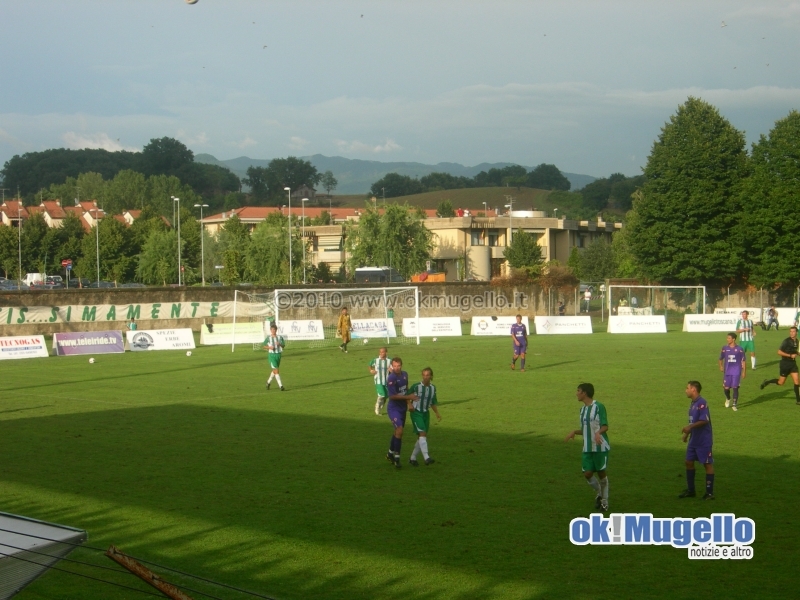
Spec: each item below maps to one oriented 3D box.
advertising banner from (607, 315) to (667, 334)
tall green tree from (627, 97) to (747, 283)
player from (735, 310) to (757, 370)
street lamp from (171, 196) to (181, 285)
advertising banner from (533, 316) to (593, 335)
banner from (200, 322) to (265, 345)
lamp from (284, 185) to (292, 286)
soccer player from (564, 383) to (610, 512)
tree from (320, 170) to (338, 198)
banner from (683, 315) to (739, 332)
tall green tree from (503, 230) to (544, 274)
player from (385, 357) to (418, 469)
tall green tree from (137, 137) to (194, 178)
[{"bbox_3d":[11.572,1.165,81.035,2.800,0.890,0.600,-1,1,-9],"label":"advertising banner"},{"bbox_3d":[21.106,-7.418,122.155,8.800,15.009,8.600,-1,1,0],"label":"tall green tree"},{"bbox_3d":[10.879,1.258,52.260,0.600,1.820,0.500,0,1,18],"label":"player"},{"bbox_3d":[-18.910,-4.370,142.073,0.600,8.587,0.250,-1,1,22],"label":"street lamp"},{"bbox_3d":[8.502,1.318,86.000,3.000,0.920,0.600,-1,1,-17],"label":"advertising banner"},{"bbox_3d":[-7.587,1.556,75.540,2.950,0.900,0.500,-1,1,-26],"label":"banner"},{"bbox_3d":[-8.726,-4.488,132.075,0.600,8.796,0.250,-1,1,22],"label":"lamp"},{"bbox_3d":[2.606,2.017,23.044,0.580,1.760,0.480,1,2,40],"label":"soccer player"},{"bbox_3d":[-23.302,-38.176,550.000,5.900,9.300,5.900,-1,1,0],"label":"tree"},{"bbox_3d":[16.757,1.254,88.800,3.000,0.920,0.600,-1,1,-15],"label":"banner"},{"bbox_3d":[10.438,-3.209,140.045,3.600,5.279,3.600,-1,1,4],"label":"tall green tree"},{"bbox_3d":[0.001,1.896,28.360,0.500,1.820,0.480,-1,1,-34],"label":"player"},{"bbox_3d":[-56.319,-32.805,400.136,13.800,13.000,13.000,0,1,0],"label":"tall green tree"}]

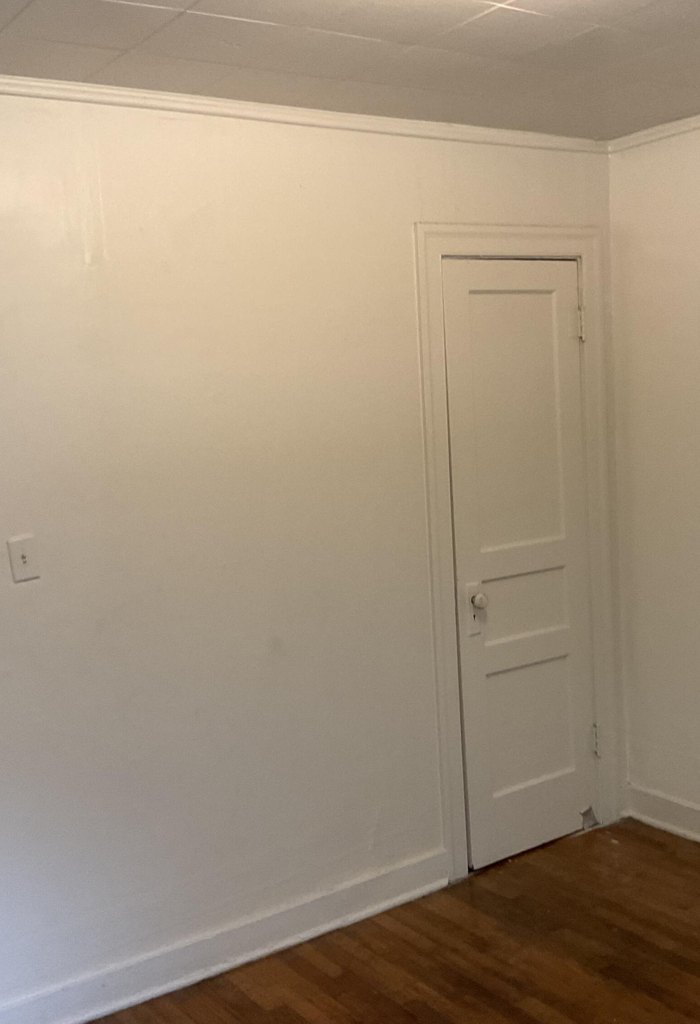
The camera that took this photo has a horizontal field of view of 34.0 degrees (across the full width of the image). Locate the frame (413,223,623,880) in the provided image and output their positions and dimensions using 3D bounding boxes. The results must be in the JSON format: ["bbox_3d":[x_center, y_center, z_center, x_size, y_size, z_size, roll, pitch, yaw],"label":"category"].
[{"bbox_3d":[0.599,0.119,3.951,0.855,2.167,0.080,-8,7,-34],"label":"frame"}]

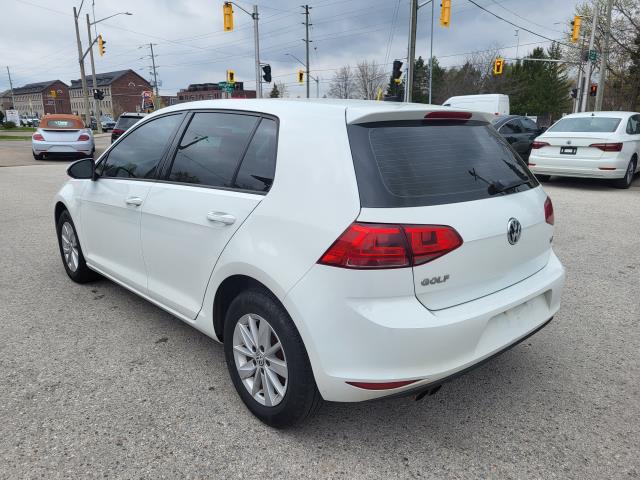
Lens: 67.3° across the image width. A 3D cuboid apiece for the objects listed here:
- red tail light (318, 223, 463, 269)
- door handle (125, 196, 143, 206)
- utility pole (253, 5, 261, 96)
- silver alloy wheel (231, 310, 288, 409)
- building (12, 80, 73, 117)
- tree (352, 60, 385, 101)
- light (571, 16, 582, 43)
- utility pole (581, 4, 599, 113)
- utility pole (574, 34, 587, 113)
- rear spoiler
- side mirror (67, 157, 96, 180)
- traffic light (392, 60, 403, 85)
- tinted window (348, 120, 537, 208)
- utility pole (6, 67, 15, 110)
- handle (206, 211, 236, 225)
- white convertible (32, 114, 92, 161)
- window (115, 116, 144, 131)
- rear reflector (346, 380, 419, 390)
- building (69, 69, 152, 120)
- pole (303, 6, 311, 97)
[{"bbox_3d":[0.270,-0.004,1.747,0.490,0.215,0.280,-13,19,-41],"label":"red tail light"},{"bbox_3d":[-1.075,-0.221,2.790,0.060,0.050,0.230,-13,19,-41],"label":"door handle"},{"bbox_3d":[-2.849,-7.491,22.187,0.200,6.170,0.200,14,20,43],"label":"utility pole"},{"bbox_3d":[-0.224,0.524,2.171,0.160,0.415,0.415,-10,17,-42],"label":"silver alloy wheel"},{"bbox_3d":[-98.069,-49.027,171.940,27.000,14.000,12.500,12,18,40],"label":"building"},{"bbox_3d":[8.108,-23.683,78.598,5.700,10.700,5.700,0,14,0],"label":"tree"},{"bbox_3d":[12.540,-10.281,23.500,0.520,1.160,0.420,-11,18,-37],"label":"light"},{"bbox_3d":[15.135,-9.301,27.130,0.240,7.340,0.240,7,16,29],"label":"utility pole"},{"bbox_3d":[19.487,-11.521,36.132,0.220,7.320,0.220,6,16,28],"label":"utility pole"},{"bbox_3d":[0.549,-0.577,2.241,1.140,0.100,0.230,-12,19,-42],"label":"rear spoiler"},{"bbox_3d":[-1.606,-0.483,3.239,0.200,0.155,0.120,-12,19,-42],"label":"side mirror"},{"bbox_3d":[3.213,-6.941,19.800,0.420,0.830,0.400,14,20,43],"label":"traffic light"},{"bbox_3d":[0.638,-0.355,2.212,1.400,0.410,0.100,-10,-18,-42],"label":"tinted window"},{"bbox_3d":[-61.324,-28.602,95.983,0.300,11.300,0.300,-8,16,-31],"label":"utility pole"},{"bbox_3d":[-0.438,-0.099,2.140,0.050,0.045,0.220,-10,17,-42],"label":"handle"},{"bbox_3d":[-9.010,-3.714,17.098,1.810,1.473,4.280,-6,16,-22],"label":"white convertible"},{"bbox_3d":[-6.631,-4.109,17.000,1.250,0.500,0.150,-5,-15,-21],"label":"window"},{"bbox_3d":[0.224,0.537,1.799,0.275,0.035,0.050,0,13,-8],"label":"rear reflector"},{"bbox_3d":[-60.079,-40.463,137.630,26.000,14.200,12.500,12,18,40],"label":"building"},{"bbox_3d":[-1.537,-22.116,62.193,0.330,15.240,0.330,-1,14,-1],"label":"pole"}]

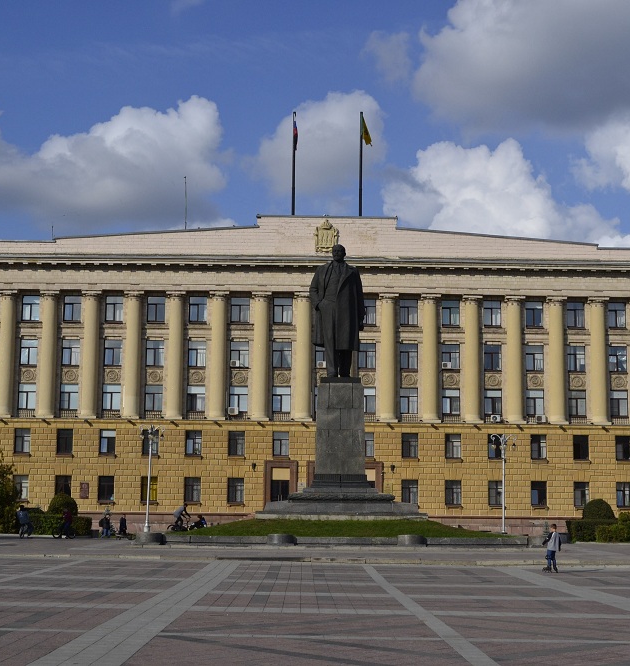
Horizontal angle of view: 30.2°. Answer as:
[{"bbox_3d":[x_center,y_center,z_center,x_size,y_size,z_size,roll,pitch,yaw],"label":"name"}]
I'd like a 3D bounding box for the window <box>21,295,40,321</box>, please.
[{"bbox_3d":[-23.035,-1.958,94.669,1.412,2.097,0.250,1,-8,0],"label":"window"}]

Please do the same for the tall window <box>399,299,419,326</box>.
[{"bbox_3d":[7.875,-1.697,97.491,1.520,2.200,0.250,1,-8,-1],"label":"tall window"}]

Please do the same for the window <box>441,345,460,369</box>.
[{"bbox_3d":[11.866,2.072,101.526,1.552,2.141,0.200,1,-8,-1],"label":"window"}]

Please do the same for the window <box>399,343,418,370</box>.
[{"bbox_3d":[8.274,2.096,102.274,1.510,2.260,0.250,1,-8,-1],"label":"window"}]

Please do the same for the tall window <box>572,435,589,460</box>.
[{"bbox_3d":[22.916,9.874,100.391,1.340,2.060,0.250,1,-8,-1],"label":"tall window"}]

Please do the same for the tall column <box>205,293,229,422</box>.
[{"bbox_3d":[-7.835,1.829,93.826,1.500,10.374,1.450,1,-8,0],"label":"tall column"}]

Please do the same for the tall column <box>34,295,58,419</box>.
[{"bbox_3d":[-21.927,1.730,95.633,1.470,10.520,1.365,1,-8,-1],"label":"tall column"}]

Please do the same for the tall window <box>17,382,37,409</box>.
[{"bbox_3d":[-24.979,5.577,101.395,1.510,2.260,0.250,1,-8,-1],"label":"tall window"}]

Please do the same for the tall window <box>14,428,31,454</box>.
[{"bbox_3d":[-23.746,8.813,94.901,1.420,2.100,0.250,1,-8,-1],"label":"tall window"}]

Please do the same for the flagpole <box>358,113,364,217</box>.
[{"bbox_3d":[4.230,-15.094,106.346,0.230,10.467,0.230,1,-8,-1],"label":"flagpole"}]

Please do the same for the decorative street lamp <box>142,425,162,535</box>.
[{"bbox_3d":[-10.483,9.304,74.003,1.586,6.928,1.586,1,-8,-1],"label":"decorative street lamp"}]

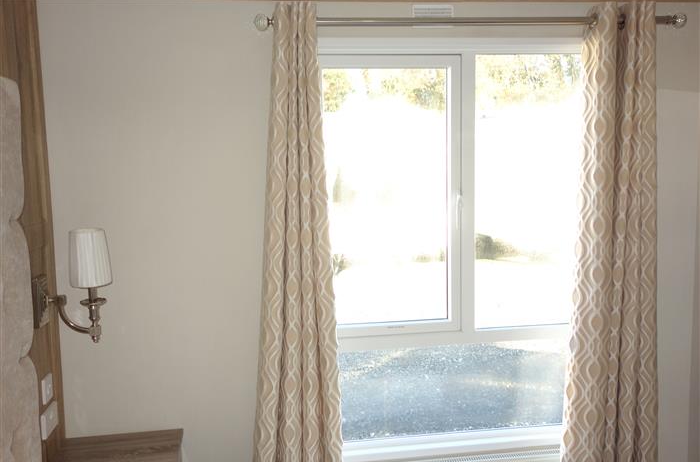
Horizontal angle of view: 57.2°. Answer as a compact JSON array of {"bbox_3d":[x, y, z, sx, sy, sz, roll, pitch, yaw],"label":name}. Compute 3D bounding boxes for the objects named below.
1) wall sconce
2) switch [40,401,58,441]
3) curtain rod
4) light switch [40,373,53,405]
[{"bbox_3d":[-0.972,0.203,2.273,0.252,0.405,0.142,-2,6,-8],"label":"wall sconce"},{"bbox_3d":[-1.080,0.681,2.308,0.012,0.086,0.144,-2,6,-8],"label":"switch"},{"bbox_3d":[0.514,-0.817,2.497,1.755,0.062,0.070,-3,6,-8],"label":"curtain rod"},{"bbox_3d":[-1.084,0.566,2.299,0.011,0.086,0.086,-2,6,-8],"label":"light switch"}]

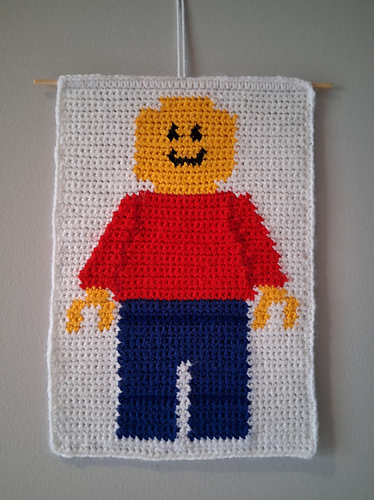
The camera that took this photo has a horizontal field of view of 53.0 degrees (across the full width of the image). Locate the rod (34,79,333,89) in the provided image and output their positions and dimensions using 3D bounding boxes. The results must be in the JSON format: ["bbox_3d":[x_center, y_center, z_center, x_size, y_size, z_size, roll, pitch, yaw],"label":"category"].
[{"bbox_3d":[-0.003,-0.176,0.400,0.318,0.005,0.005,1,-2,0],"label":"rod"}]

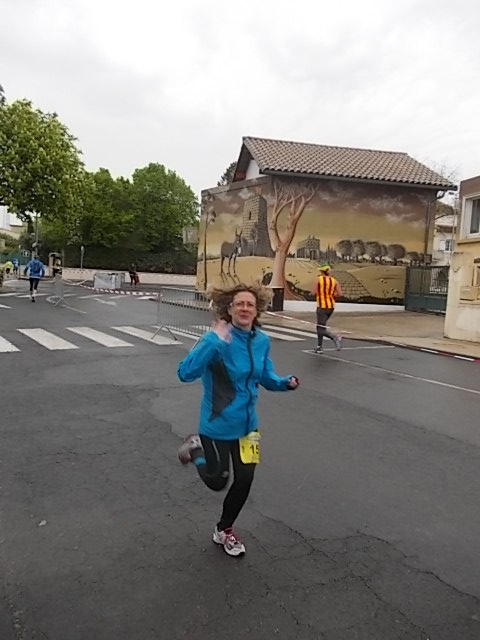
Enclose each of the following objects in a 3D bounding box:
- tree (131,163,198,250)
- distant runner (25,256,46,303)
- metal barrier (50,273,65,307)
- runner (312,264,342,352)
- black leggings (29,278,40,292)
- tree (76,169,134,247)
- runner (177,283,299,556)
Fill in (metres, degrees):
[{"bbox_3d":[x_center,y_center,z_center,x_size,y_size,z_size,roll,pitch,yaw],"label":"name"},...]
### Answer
[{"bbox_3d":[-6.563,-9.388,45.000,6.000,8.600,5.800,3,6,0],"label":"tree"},{"bbox_3d":[-7.584,-1.502,19.200,0.680,1.730,0.620,2,6,-16],"label":"distant runner"},{"bbox_3d":[-6.504,-1.108,18.500,0.500,1.100,2.200,0,6,-26],"label":"metal barrier"},{"bbox_3d":[1.721,-0.229,10.300,0.530,1.720,0.670,0,7,-28],"label":"runner"},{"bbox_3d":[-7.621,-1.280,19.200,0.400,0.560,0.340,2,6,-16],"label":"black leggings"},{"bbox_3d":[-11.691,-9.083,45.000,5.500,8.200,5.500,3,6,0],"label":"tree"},{"bbox_3d":[-0.015,0.586,3.020,0.600,1.620,0.660,0,7,-30],"label":"runner"}]

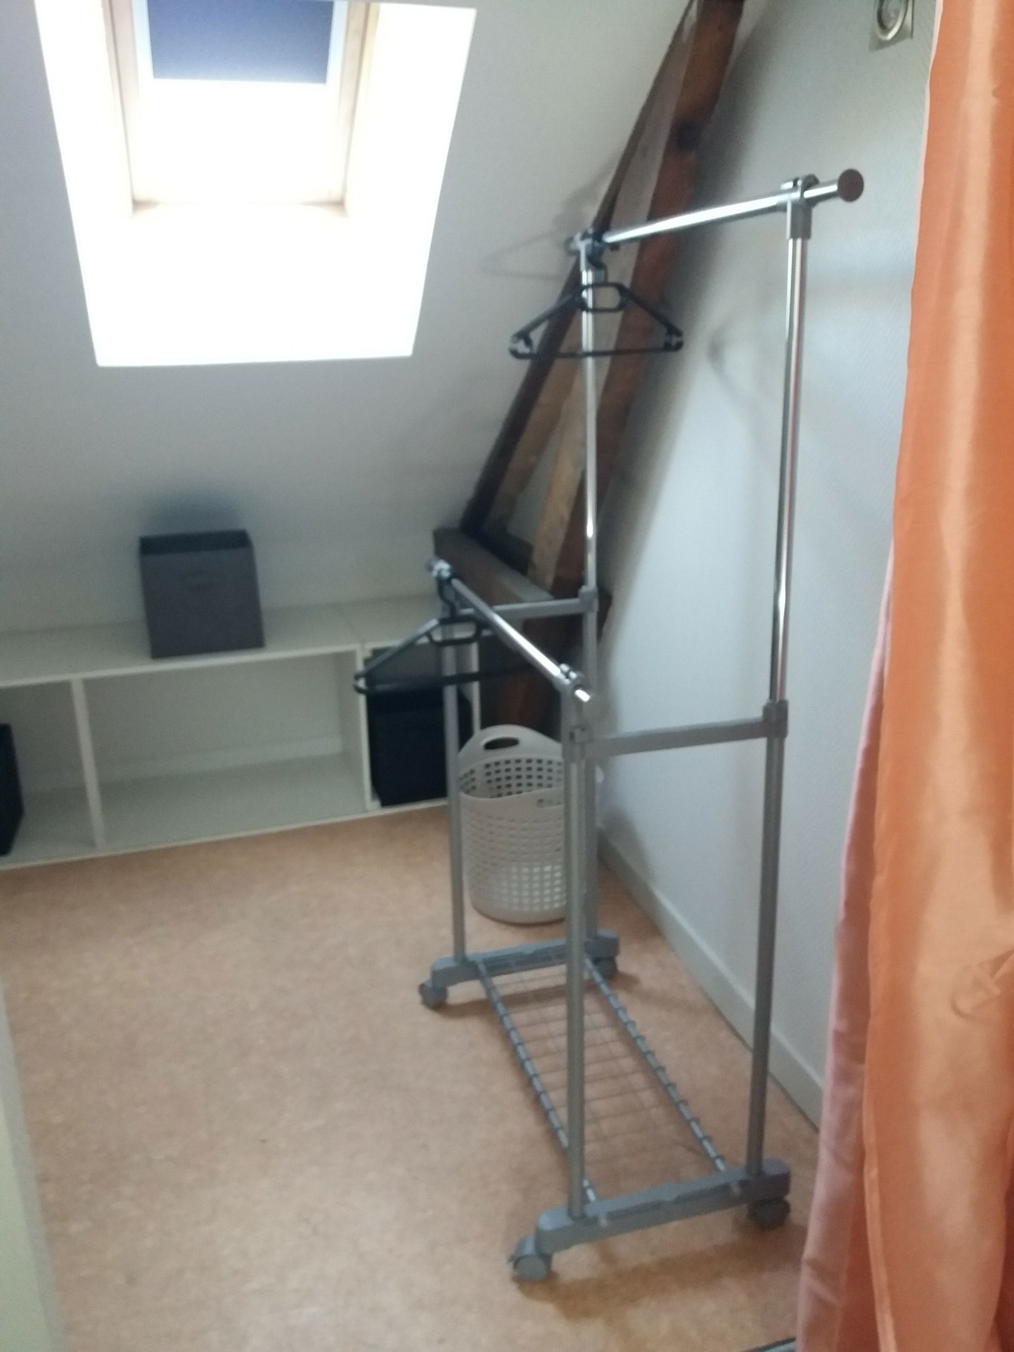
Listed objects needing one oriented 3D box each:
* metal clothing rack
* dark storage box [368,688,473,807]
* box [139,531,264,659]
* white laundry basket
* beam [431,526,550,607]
[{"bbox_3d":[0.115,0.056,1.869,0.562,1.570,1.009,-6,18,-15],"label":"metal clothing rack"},{"bbox_3d":[-0.290,0.198,3.511,0.312,0.307,0.302,-6,18,-15],"label":"dark storage box"},{"bbox_3d":[-0.906,-0.250,3.249,0.312,0.302,0.302,-6,18,-15],"label":"box"},{"bbox_3d":[0.063,0.379,2.811,0.364,0.400,0.364,-2,17,0],"label":"white laundry basket"},{"bbox_3d":[-0.023,-0.269,3.184,0.166,0.156,1.061,-6,18,-15],"label":"beam"}]

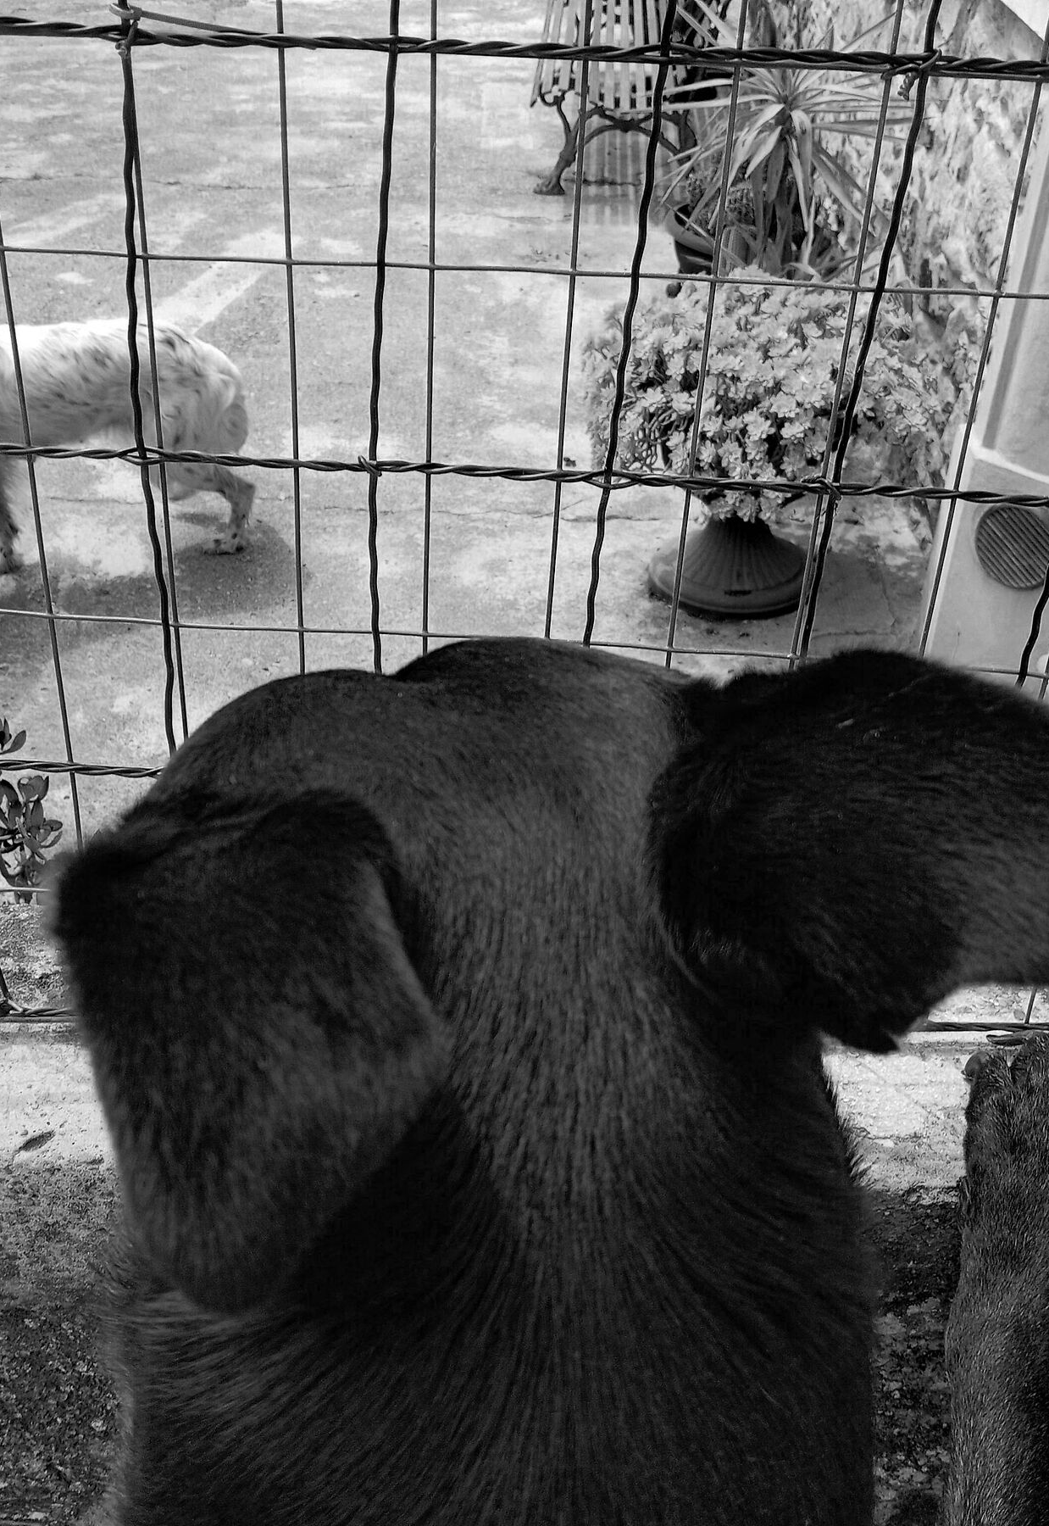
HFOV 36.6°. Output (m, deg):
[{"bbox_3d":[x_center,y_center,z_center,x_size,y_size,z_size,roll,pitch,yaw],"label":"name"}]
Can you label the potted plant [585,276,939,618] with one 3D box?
[{"bbox_3d":[0.480,-0.680,3.354,0.710,0.640,0.710,4,33,0],"label":"potted plant"}]

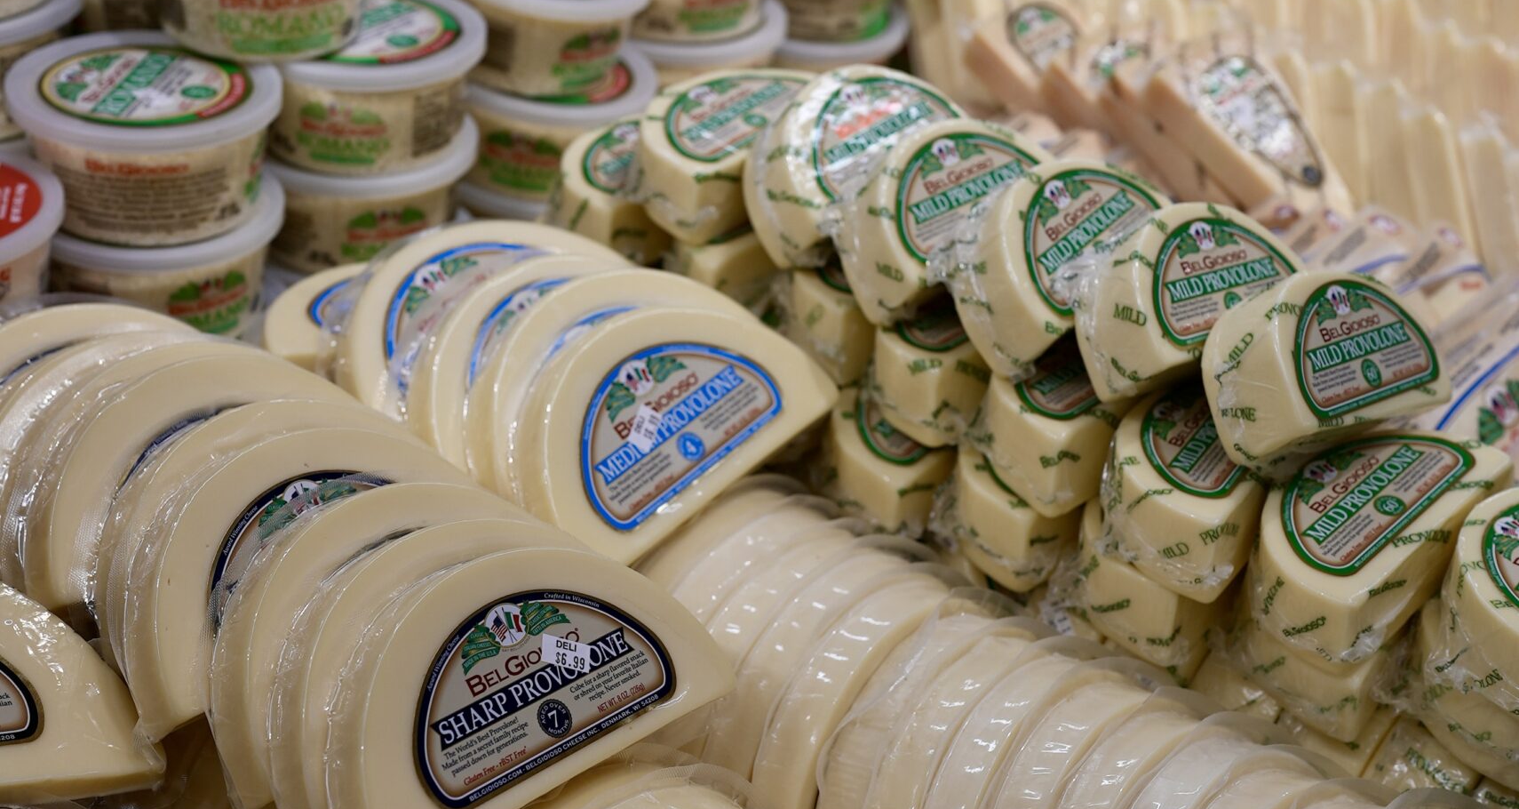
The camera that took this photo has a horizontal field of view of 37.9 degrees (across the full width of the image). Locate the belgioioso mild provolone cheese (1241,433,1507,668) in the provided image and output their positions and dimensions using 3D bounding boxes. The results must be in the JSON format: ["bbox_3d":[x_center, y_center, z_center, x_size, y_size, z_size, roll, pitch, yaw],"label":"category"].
[{"bbox_3d":[0.231,0.049,0.854,0.109,0.038,0.068,-35,45,-28],"label":"belgioioso mild provolone cheese"}]

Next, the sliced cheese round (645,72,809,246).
[{"bbox_3d":[-0.014,-0.119,1.023,0.068,0.038,0.109,28,43,30],"label":"sliced cheese round"}]

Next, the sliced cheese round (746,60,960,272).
[{"bbox_3d":[0.042,-0.114,1.000,0.112,0.040,0.067,-27,84,-38],"label":"sliced cheese round"}]

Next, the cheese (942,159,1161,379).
[{"bbox_3d":[0.120,-0.059,0.870,0.060,0.041,0.103,51,50,1],"label":"cheese"}]

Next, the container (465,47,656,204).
[{"bbox_3d":[-0.114,-0.156,1.175,0.115,0.059,0.115,6,31,0],"label":"container"}]

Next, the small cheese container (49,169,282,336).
[{"bbox_3d":[-0.276,-0.071,1.015,0.115,0.059,0.115,6,31,0],"label":"small cheese container"}]

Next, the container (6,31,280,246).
[{"bbox_3d":[-0.266,-0.115,0.969,0.117,0.058,0.117,3,30,-2],"label":"container"}]

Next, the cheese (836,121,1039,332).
[{"bbox_3d":[0.090,-0.098,1.066,0.115,0.039,0.070,-26,85,-33],"label":"cheese"}]

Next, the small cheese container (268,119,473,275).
[{"bbox_3d":[-0.190,-0.102,1.038,0.117,0.056,0.117,4,30,0],"label":"small cheese container"}]

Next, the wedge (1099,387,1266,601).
[{"bbox_3d":[0.184,0.026,0.932,0.070,0.039,0.115,23,37,28],"label":"wedge"}]

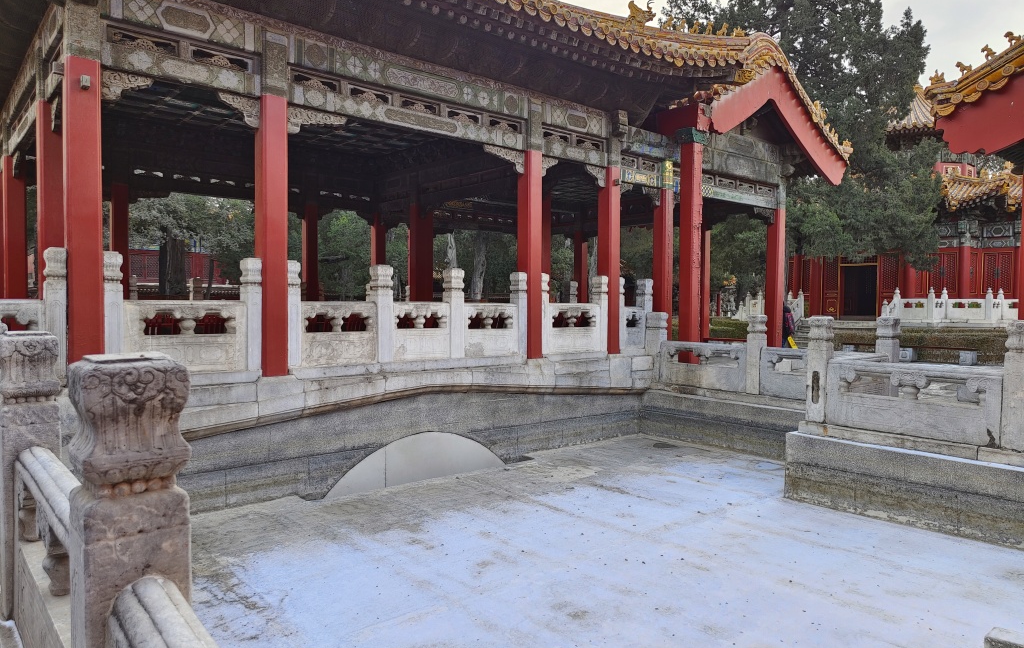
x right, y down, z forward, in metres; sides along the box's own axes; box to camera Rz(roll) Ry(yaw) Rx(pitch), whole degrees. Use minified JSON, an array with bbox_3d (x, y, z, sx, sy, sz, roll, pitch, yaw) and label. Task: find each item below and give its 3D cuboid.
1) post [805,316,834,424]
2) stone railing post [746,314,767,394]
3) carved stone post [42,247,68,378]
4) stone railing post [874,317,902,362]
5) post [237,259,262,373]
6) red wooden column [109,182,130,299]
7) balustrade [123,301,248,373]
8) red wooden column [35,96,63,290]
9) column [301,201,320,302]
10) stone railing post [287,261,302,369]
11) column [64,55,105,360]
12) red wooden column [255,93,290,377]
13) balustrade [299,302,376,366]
[{"bbox_3d":[3.638,0.546,8.071,0.209,1.225,0.209,-1,3,-41],"label":"post"},{"bbox_3d":[3.699,0.460,10.276,0.199,1.185,0.217,-1,2,-41],"label":"stone railing post"},{"bbox_3d":[-4.344,-0.066,6.478,0.171,1.254,0.213,-1,3,-41],"label":"carved stone post"},{"bbox_3d":[5.077,0.498,9.188,0.205,1.193,0.214,-1,2,-41],"label":"stone railing post"},{"bbox_3d":[-2.822,-0.101,7.382,0.164,1.202,0.217,-1,2,-41],"label":"post"},{"bbox_3d":[-7.902,-1.227,13.704,0.285,3.169,0.277,-1,3,-41],"label":"red wooden column"},{"bbox_3d":[-3.468,0.156,7.260,1.239,0.779,0.137,-1,3,-41],"label":"balustrade"},{"bbox_3d":[-5.170,-0.950,7.670,0.275,3.017,0.275,-1,2,-41],"label":"red wooden column"},{"bbox_3d":[-4.991,-1.313,16.842,0.290,3.263,0.290,-1,2,-41],"label":"column"},{"bbox_3d":[-2.602,-0.100,8.013,0.171,1.231,0.213,-1,3,-41],"label":"stone railing post"},{"bbox_3d":[-4.287,-0.989,6.819,0.290,3.263,0.290,-1,2,-41],"label":"column"},{"bbox_3d":[-2.771,-0.982,7.837,0.289,3.169,0.277,-1,3,-41],"label":"red wooden column"},{"bbox_3d":[-2.157,0.119,8.415,1.034,0.771,0.137,-1,3,-41],"label":"balustrade"}]

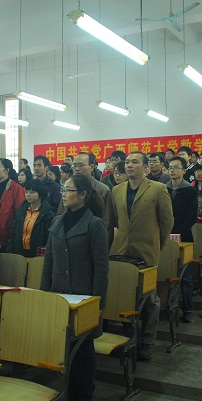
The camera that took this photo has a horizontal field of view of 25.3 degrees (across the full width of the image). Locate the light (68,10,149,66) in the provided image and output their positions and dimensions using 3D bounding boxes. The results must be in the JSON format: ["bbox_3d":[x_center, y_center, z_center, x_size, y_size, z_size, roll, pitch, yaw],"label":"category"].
[{"bbox_3d":[0.113,-1.321,3.763,0.100,0.060,1.220,0,0,32],"label":"light"}]

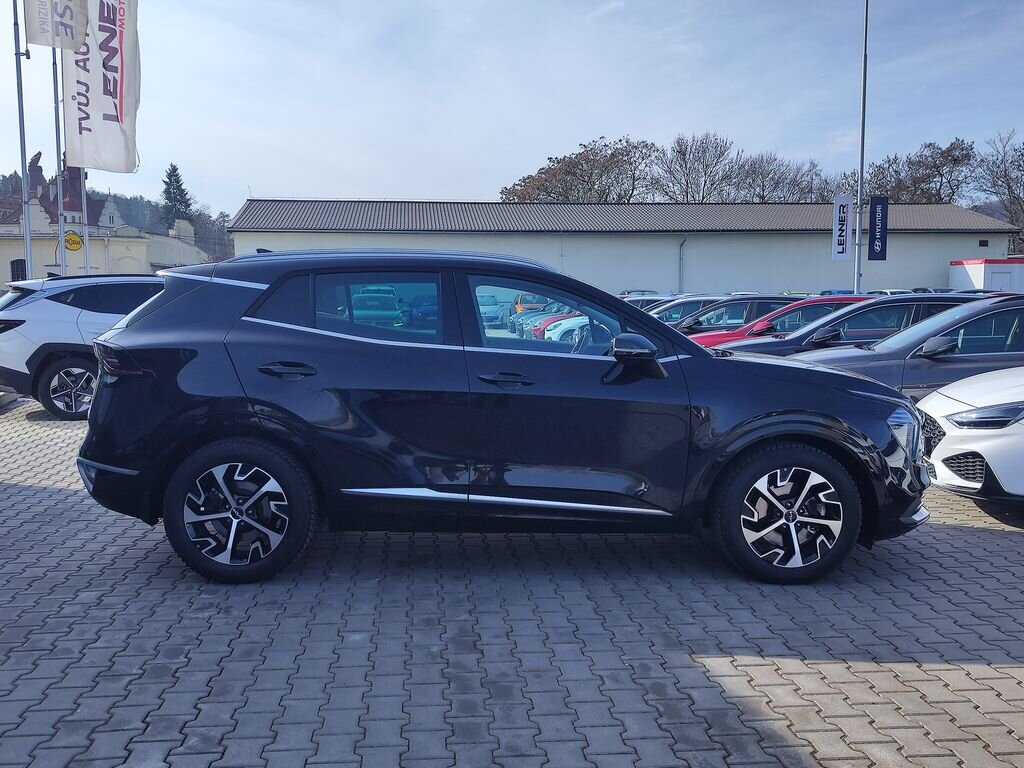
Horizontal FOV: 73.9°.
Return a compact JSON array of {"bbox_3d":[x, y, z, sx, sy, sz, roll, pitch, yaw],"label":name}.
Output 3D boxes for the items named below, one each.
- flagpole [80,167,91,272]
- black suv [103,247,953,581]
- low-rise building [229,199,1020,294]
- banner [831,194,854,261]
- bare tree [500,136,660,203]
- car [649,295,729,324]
[{"bbox_3d":[-9.400,-4.722,14.900,0.110,8.700,0.110,0,7,0],"label":"flagpole"},{"bbox_3d":[0.008,0.060,4.136,4.515,1.650,1.900,0,7,-1],"label":"black suv"},{"bbox_3d":[6.000,-6.862,40.000,42.000,7.000,9.000,0,7,-1],"label":"low-rise building"},{"bbox_3d":[7.492,-3.542,15.400,0.460,1.500,0.040,-1,7,-9],"label":"banner"},{"bbox_3d":[5.200,-11.189,52.000,11.500,12.800,11.000,0,7,0],"label":"bare tree"},{"bbox_3d":[3.900,-1.247,15.700,4.300,1.530,1.800,1,7,14],"label":"car"}]

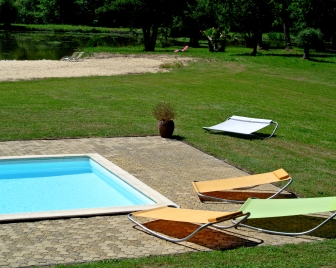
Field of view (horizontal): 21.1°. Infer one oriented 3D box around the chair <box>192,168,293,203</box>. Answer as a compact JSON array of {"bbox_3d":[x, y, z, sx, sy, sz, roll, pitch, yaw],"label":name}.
[{"bbox_3d":[1.516,1.050,18.479,1.917,0.513,1.022,1,10,-4],"label":"chair"}]

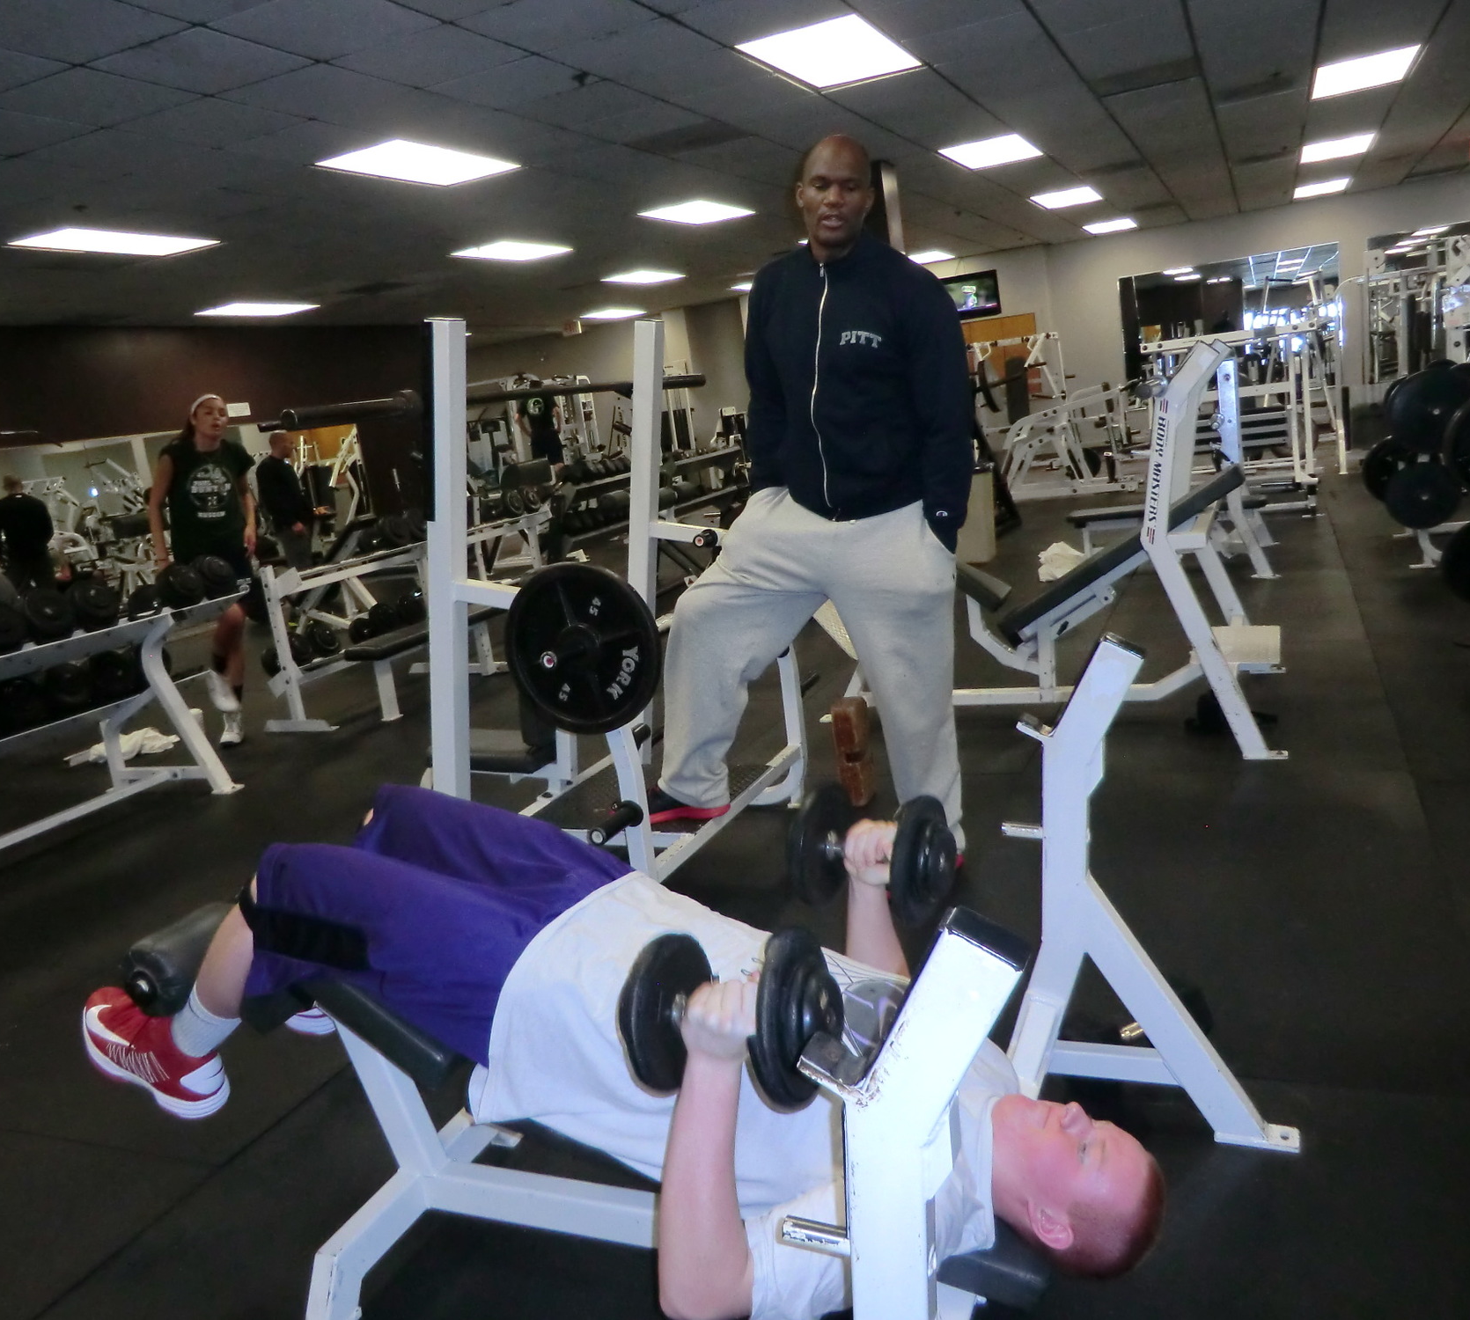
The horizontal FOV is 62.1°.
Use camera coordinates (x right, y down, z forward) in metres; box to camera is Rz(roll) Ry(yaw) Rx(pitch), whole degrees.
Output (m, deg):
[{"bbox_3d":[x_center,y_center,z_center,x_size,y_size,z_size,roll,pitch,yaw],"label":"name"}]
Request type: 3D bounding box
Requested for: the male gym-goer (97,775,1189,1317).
[{"bbox_3d":[-0.279,0.543,1.872,1.740,0.660,0.800,6,16,22],"label":"male gym-goer"}]

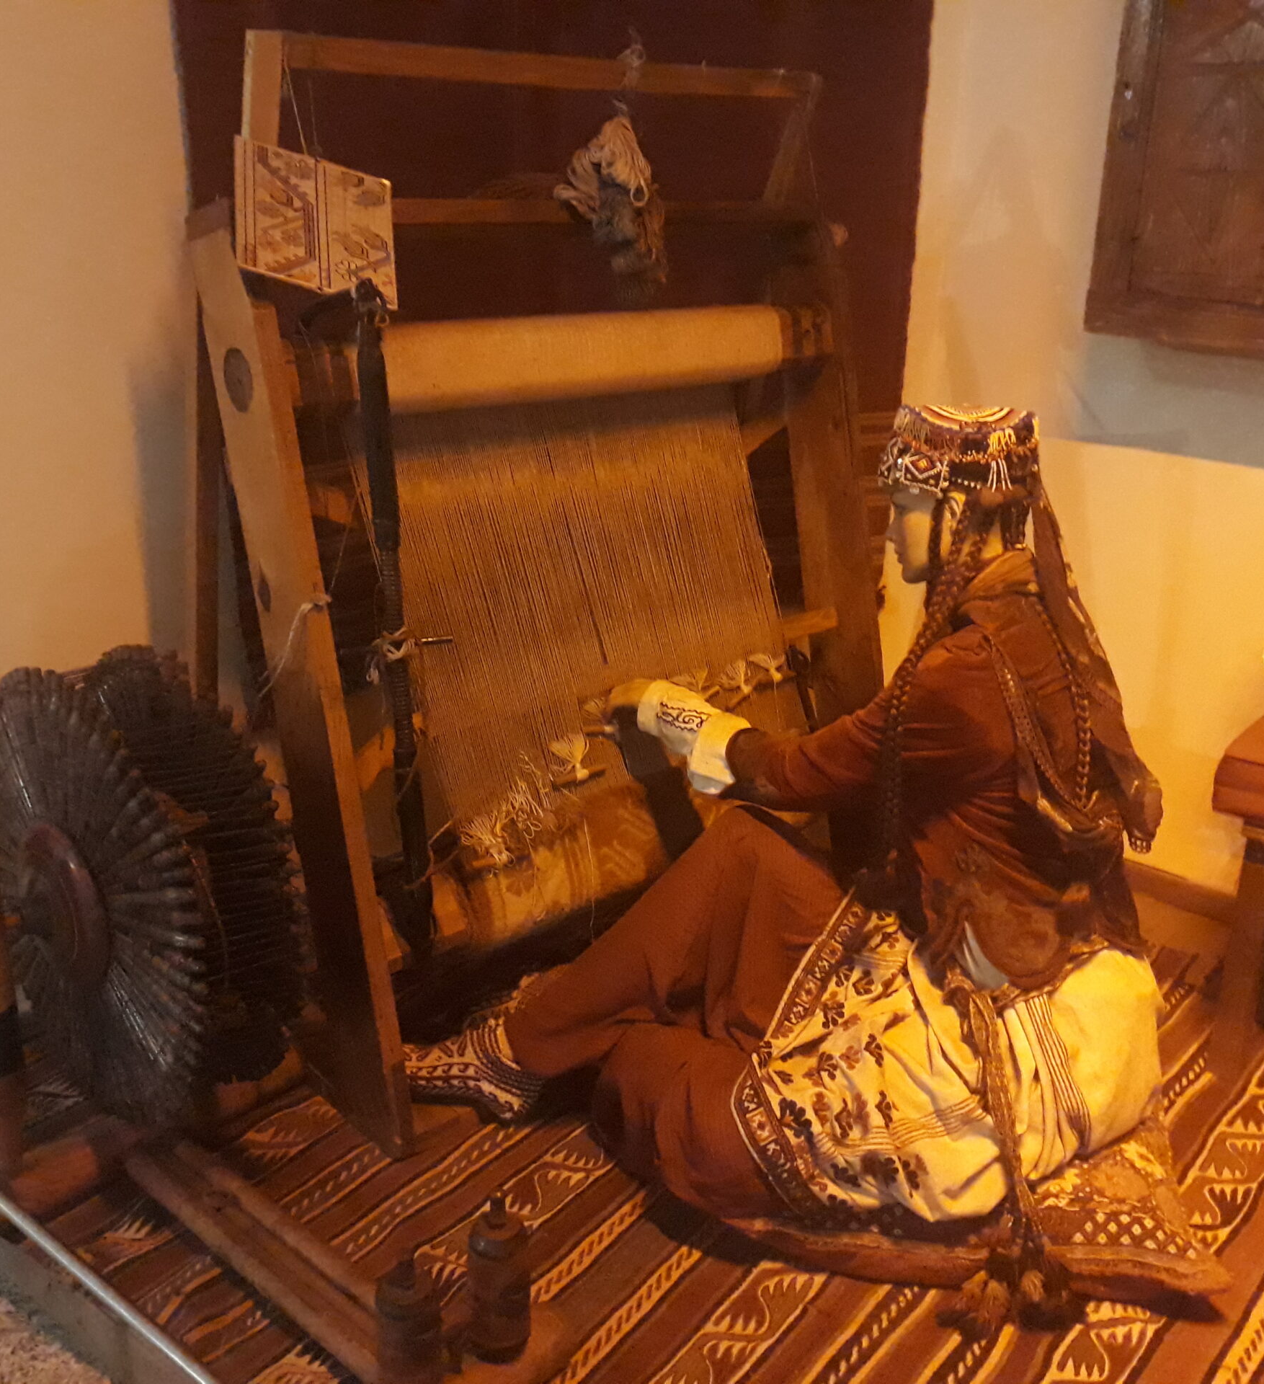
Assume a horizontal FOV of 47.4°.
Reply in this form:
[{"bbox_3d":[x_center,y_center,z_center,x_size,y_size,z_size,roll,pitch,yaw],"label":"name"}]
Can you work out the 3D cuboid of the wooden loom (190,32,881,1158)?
[{"bbox_3d":[-0.105,-0.215,2.211,1.010,1.391,0.629,-14,24,-36],"label":"wooden loom"}]

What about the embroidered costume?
[{"bbox_3d":[0.200,0.118,1.866,1.004,0.992,0.520,9,20,22],"label":"embroidered costume"}]

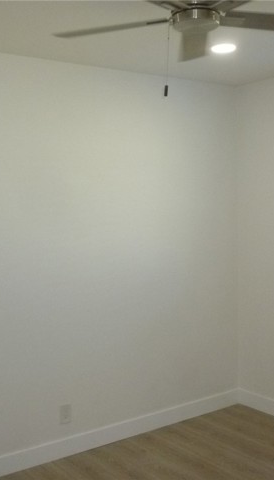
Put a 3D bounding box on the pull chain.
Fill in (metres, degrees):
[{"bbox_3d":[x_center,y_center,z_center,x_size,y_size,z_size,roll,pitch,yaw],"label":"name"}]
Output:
[{"bbox_3d":[0.110,-0.653,1.946,0.017,0.259,0.015,-1,4,4],"label":"pull chain"}]

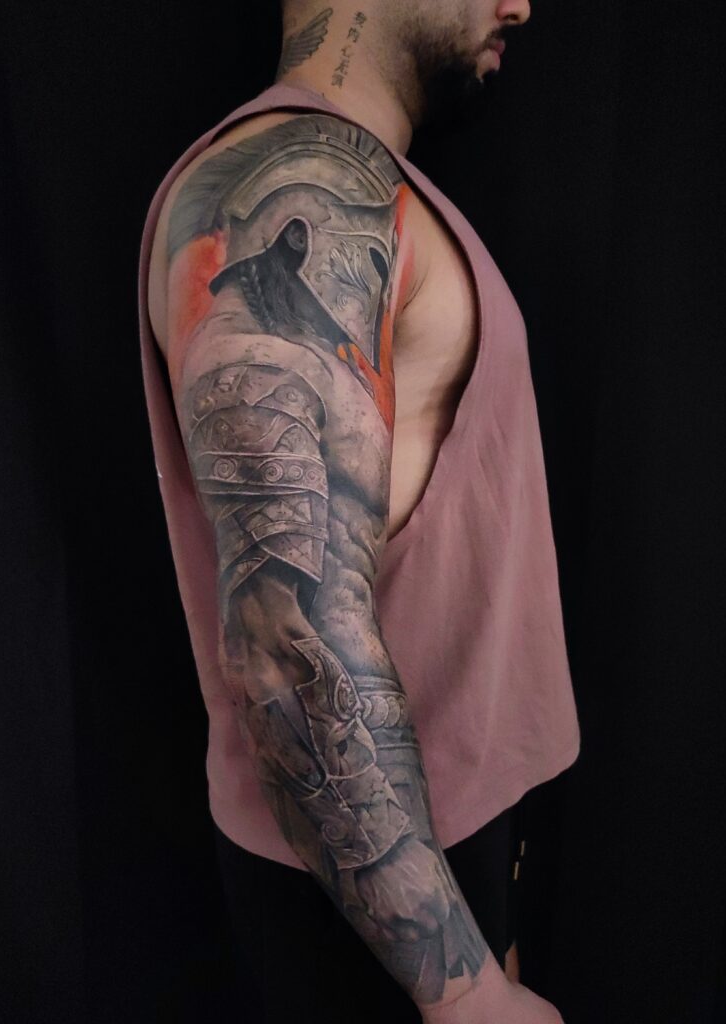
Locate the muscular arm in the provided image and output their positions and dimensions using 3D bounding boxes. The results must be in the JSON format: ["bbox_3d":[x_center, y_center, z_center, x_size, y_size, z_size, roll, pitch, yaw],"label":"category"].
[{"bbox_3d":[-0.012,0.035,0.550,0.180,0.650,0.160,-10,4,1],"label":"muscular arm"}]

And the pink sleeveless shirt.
[{"bbox_3d":[-0.012,-0.065,0.750,0.350,0.630,0.430,-6,7,1],"label":"pink sleeveless shirt"}]

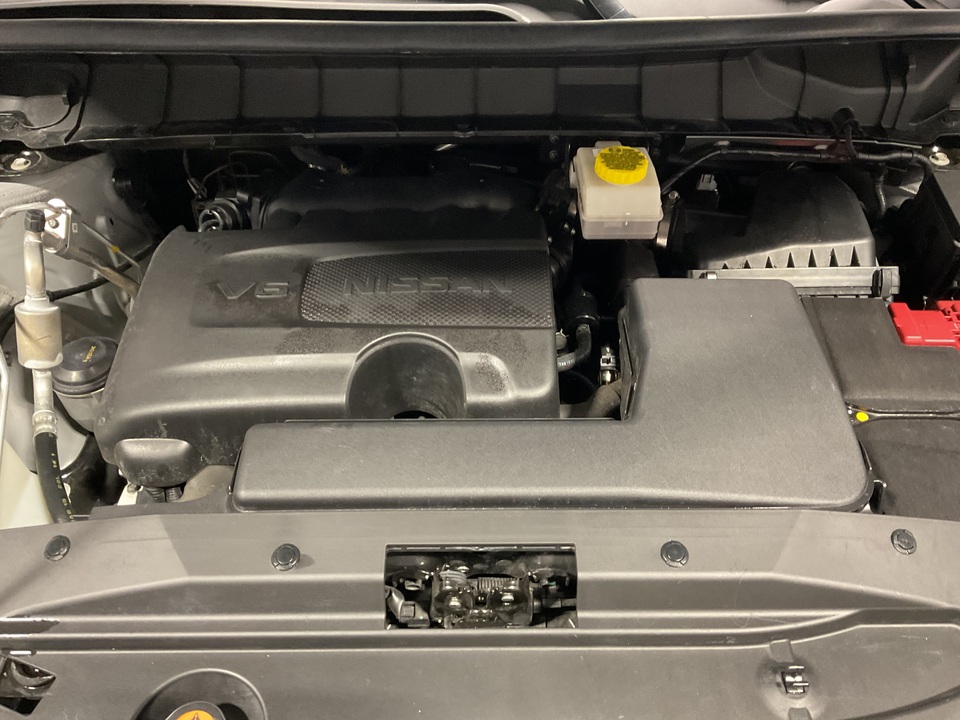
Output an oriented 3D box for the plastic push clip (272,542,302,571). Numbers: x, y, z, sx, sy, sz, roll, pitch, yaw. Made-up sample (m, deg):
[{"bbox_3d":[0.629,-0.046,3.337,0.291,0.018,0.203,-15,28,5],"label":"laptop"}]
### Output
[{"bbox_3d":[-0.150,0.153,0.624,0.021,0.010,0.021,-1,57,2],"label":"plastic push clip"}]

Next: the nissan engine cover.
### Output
[{"bbox_3d":[-0.141,-0.023,0.826,0.420,0.125,0.280,0,52,0],"label":"nissan engine cover"}]

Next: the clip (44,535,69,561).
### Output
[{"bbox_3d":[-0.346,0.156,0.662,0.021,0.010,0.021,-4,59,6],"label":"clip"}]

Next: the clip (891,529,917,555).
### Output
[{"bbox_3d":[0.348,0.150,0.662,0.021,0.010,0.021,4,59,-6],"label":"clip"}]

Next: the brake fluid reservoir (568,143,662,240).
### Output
[{"bbox_3d":[0.148,-0.186,0.896,0.092,0.085,0.088,0,45,0],"label":"brake fluid reservoir"}]

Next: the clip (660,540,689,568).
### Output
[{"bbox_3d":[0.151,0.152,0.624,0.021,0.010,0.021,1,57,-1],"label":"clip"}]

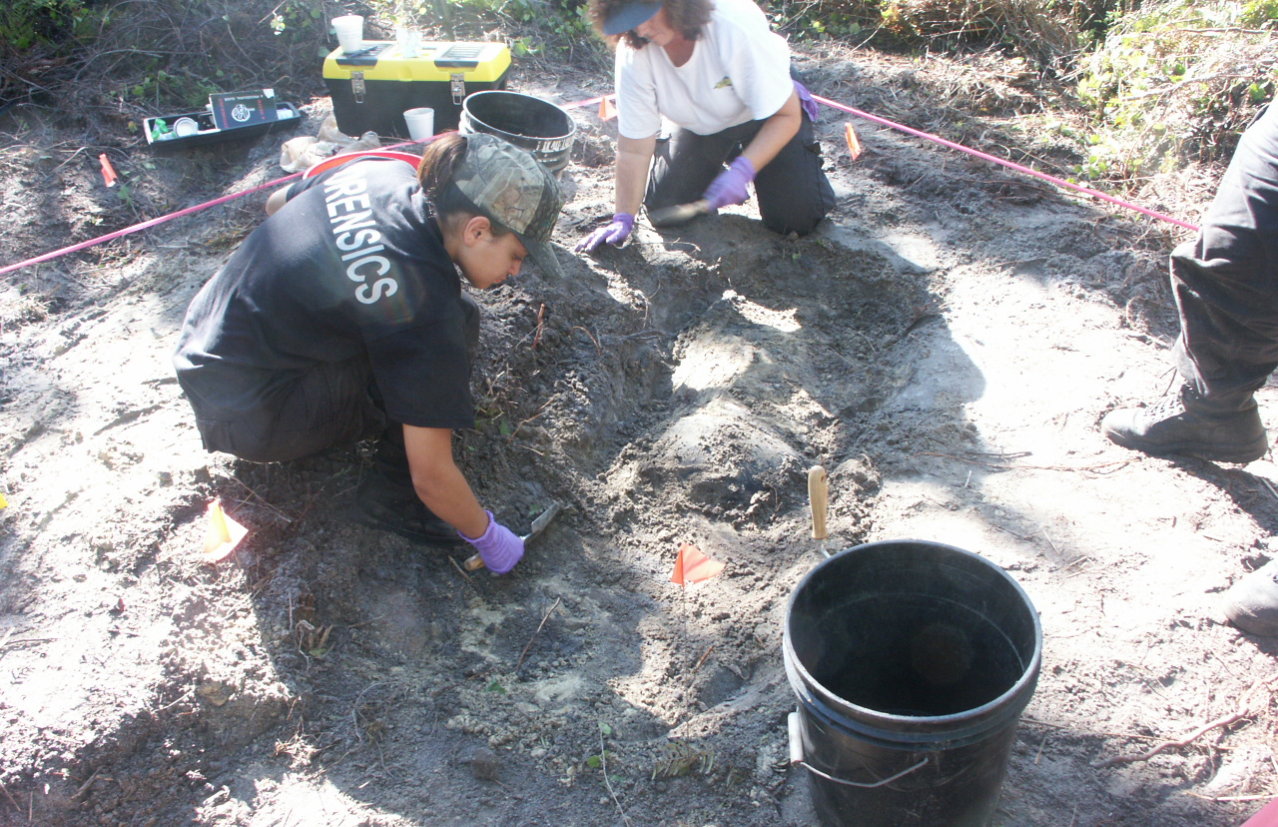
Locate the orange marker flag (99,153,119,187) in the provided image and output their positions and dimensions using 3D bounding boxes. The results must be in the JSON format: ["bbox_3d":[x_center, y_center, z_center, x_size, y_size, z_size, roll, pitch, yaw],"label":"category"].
[{"bbox_3d":[-1.737,-0.799,3.384,0.050,0.110,0.080,24,41,32],"label":"orange marker flag"}]

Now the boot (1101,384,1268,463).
[{"bbox_3d":[1.099,-0.008,2.057,0.310,0.165,0.110,7,35,12],"label":"boot"}]

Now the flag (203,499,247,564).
[{"bbox_3d":[-0.741,0.212,1.850,0.085,0.115,0.060,-13,36,-16],"label":"flag"}]

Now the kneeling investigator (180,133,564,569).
[{"bbox_3d":[-0.455,-0.143,1.874,0.660,0.660,0.560,-7,34,-8],"label":"kneeling investigator"}]

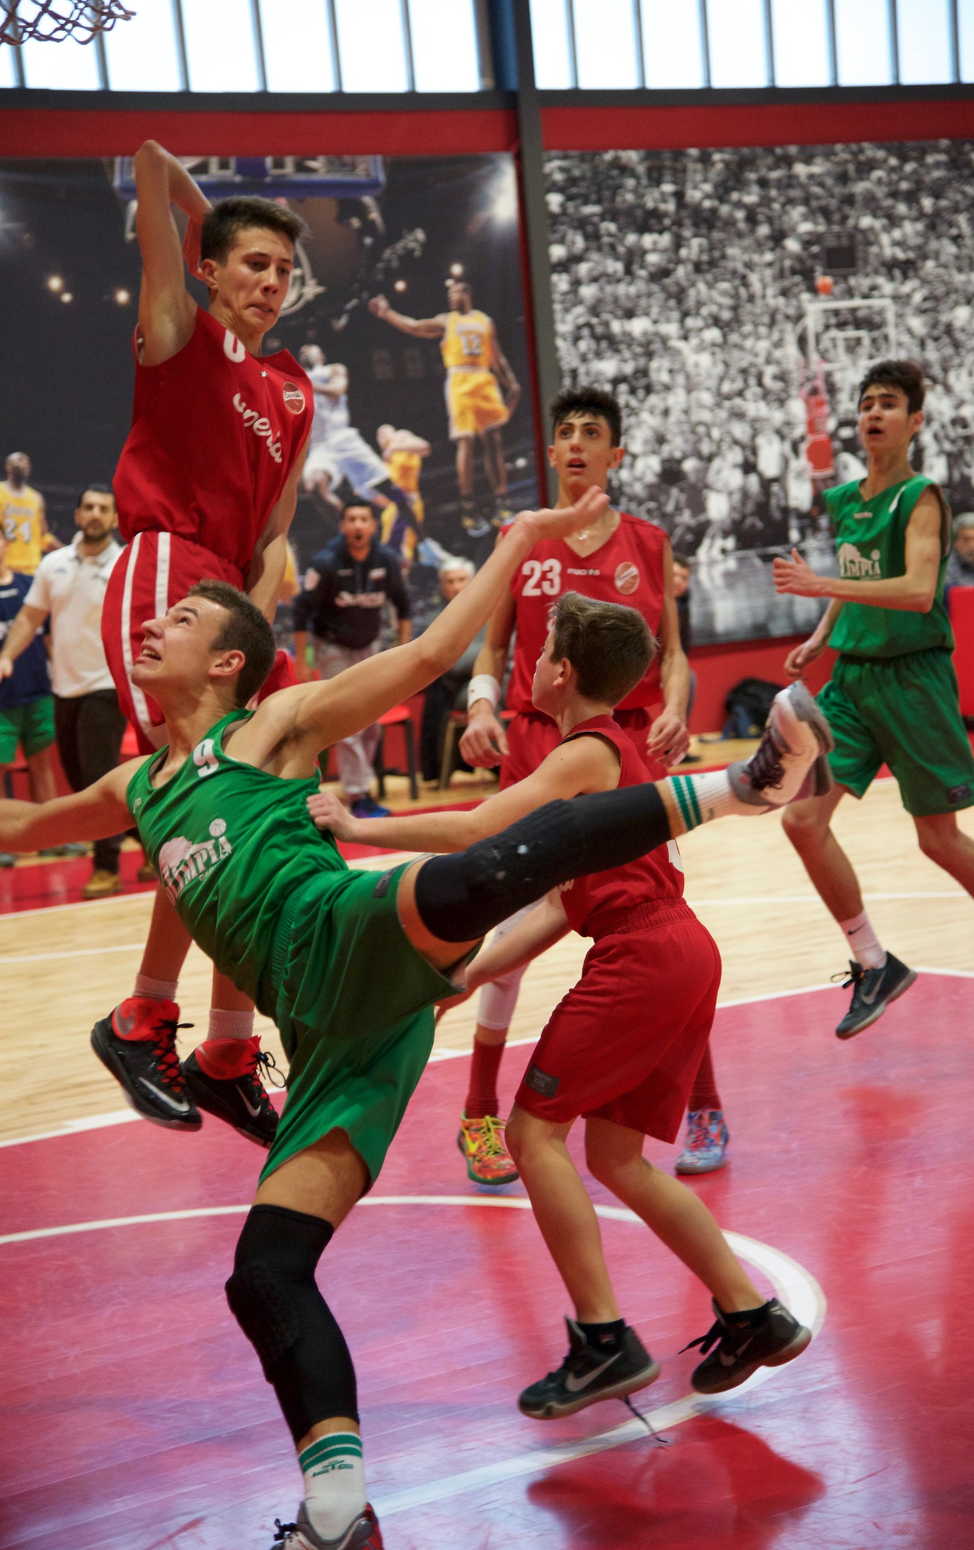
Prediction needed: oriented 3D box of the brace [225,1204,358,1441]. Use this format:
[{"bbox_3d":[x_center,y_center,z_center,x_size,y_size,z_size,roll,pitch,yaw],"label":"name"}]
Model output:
[{"bbox_3d":[-0.319,0.908,6.080,0.200,0.390,0.145,-3,-11,-36],"label":"brace"}]

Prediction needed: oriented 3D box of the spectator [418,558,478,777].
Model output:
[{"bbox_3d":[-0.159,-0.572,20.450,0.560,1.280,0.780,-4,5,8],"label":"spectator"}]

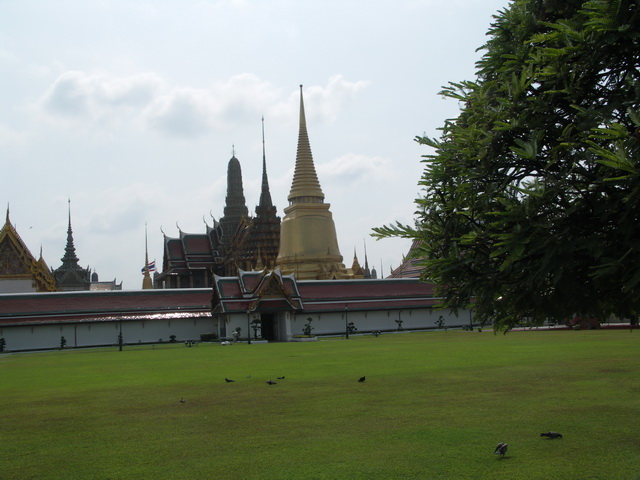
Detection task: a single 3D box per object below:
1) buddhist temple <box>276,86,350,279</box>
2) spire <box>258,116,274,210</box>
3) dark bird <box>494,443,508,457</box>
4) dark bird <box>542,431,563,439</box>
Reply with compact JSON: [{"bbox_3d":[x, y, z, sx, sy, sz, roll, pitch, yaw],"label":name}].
[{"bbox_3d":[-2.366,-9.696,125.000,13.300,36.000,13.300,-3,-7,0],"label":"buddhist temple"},{"bbox_3d":[-11.429,-15.897,146.000,3.400,20.000,3.400,0,-7,-20],"label":"spire"},{"bbox_3d":[2.114,2.448,8.233,0.130,0.180,0.240,-9,-9,44],"label":"dark bird"},{"bbox_3d":[3.049,2.554,9.250,0.290,0.120,0.110,-3,-7,5],"label":"dark bird"}]

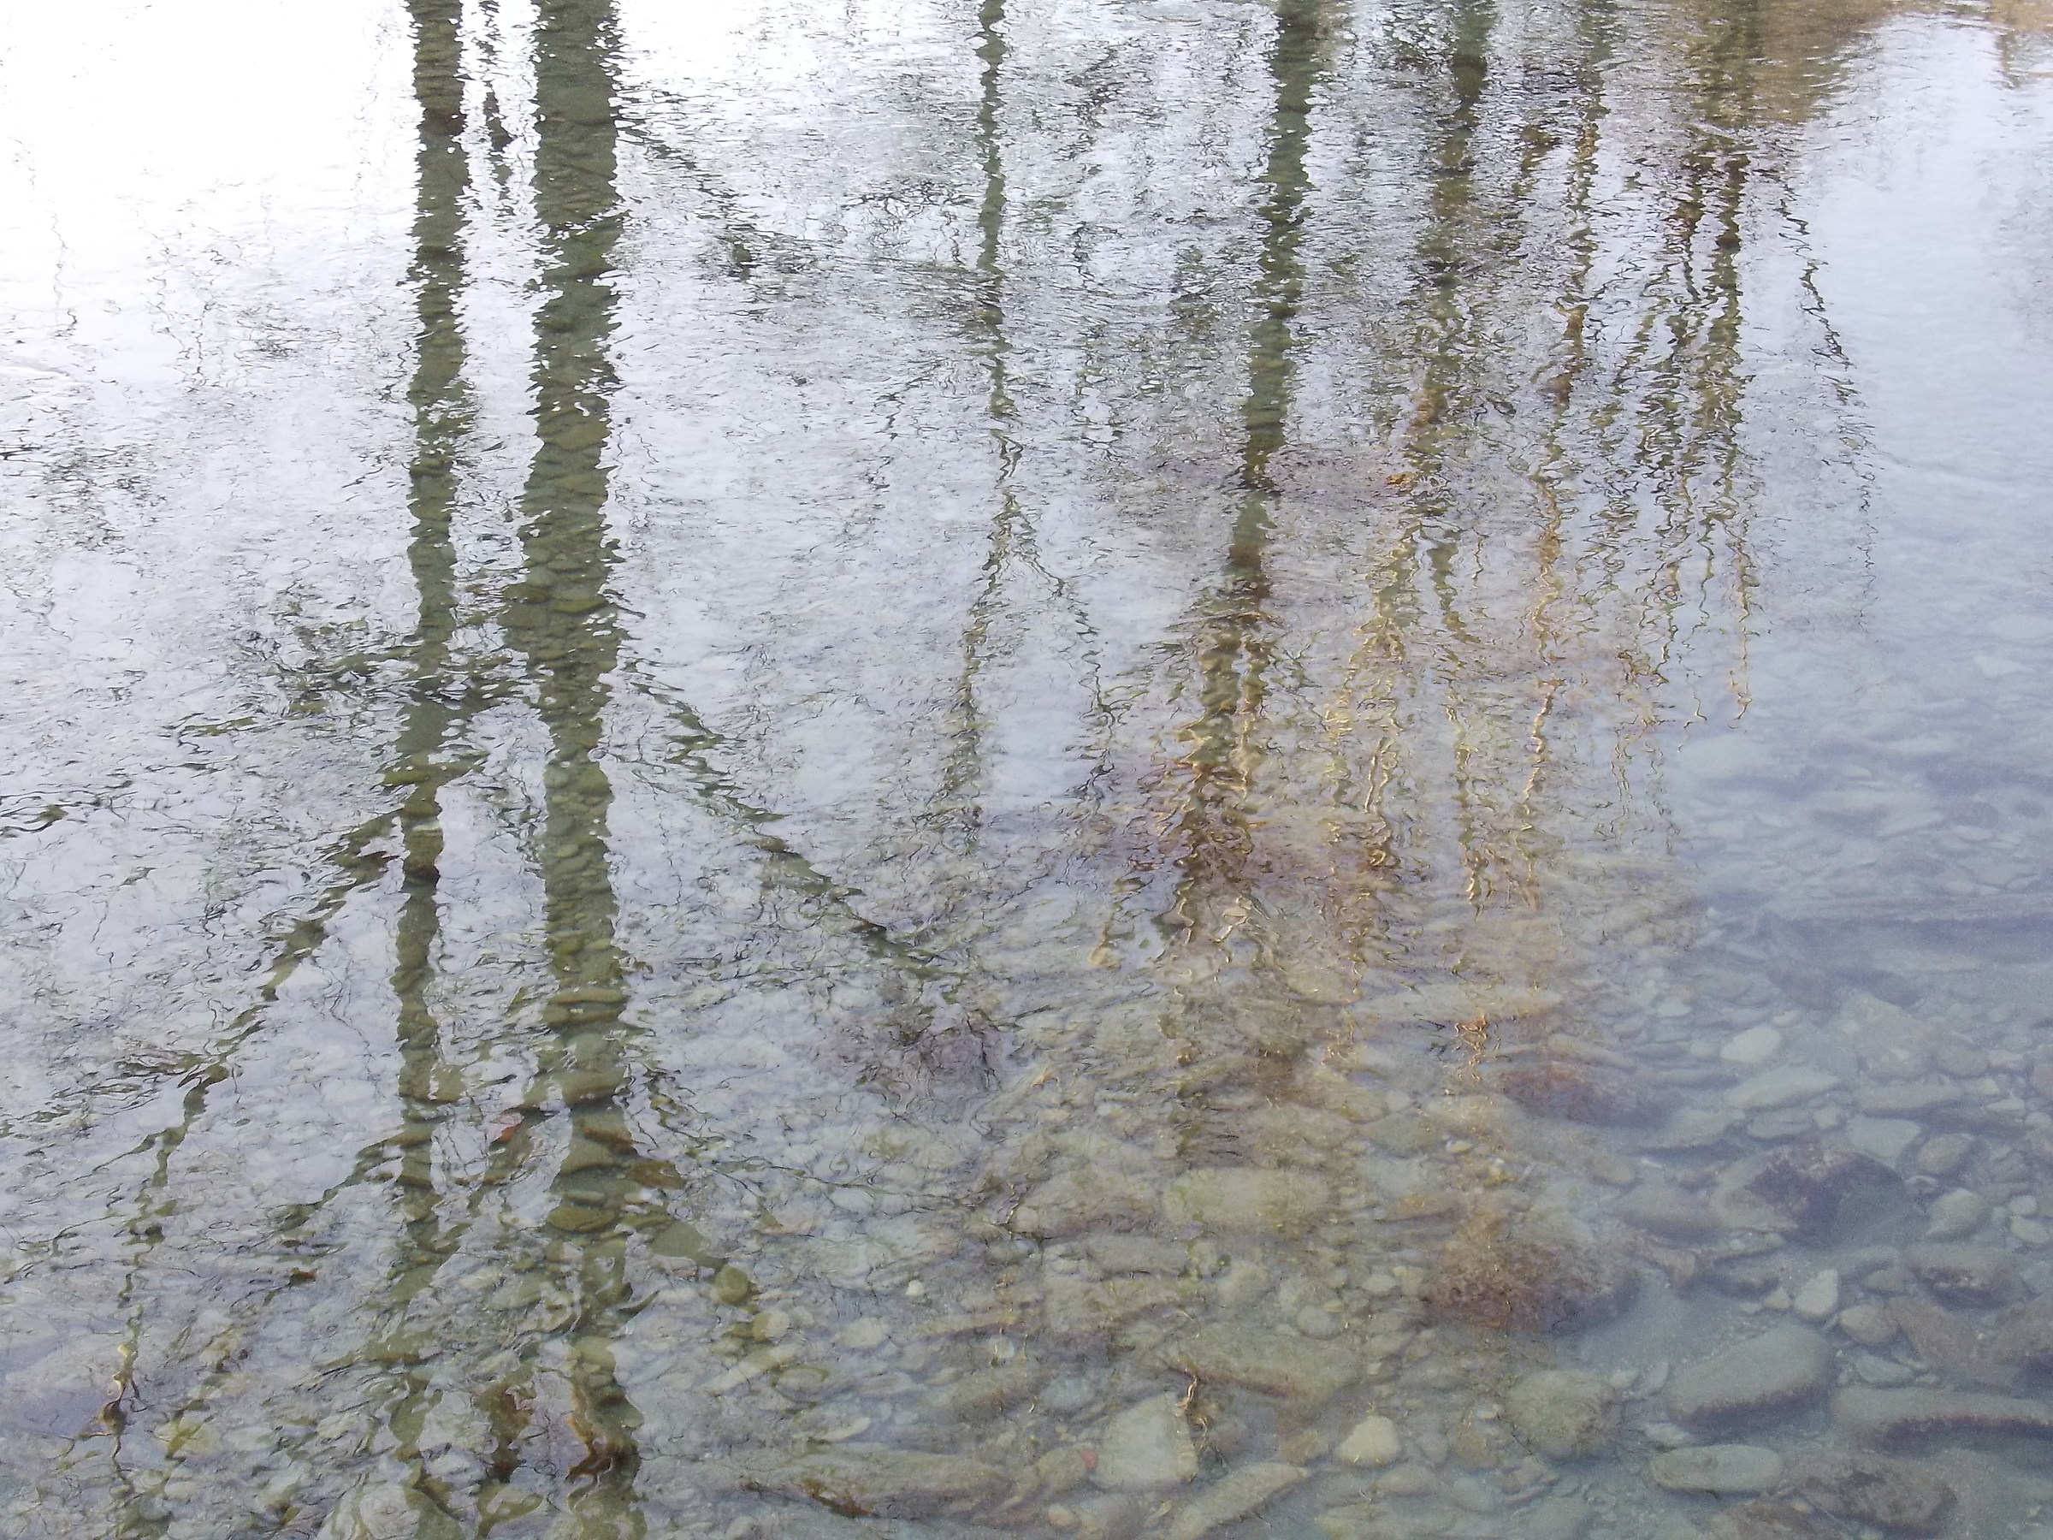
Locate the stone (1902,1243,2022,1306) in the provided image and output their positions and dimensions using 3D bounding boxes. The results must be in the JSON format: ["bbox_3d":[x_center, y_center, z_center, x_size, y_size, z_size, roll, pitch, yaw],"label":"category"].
[{"bbox_3d":[0.965,0.520,4.343,0.122,0.051,0.073,1,20,3],"label":"stone"}]

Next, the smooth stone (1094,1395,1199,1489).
[{"bbox_3d":[0.113,0.641,4.015,0.098,0.049,0.122,3,20,8],"label":"smooth stone"}]

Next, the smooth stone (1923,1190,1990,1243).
[{"bbox_3d":[0.993,0.475,4.498,0.068,0.040,0.078,-9,26,-18],"label":"smooth stone"}]

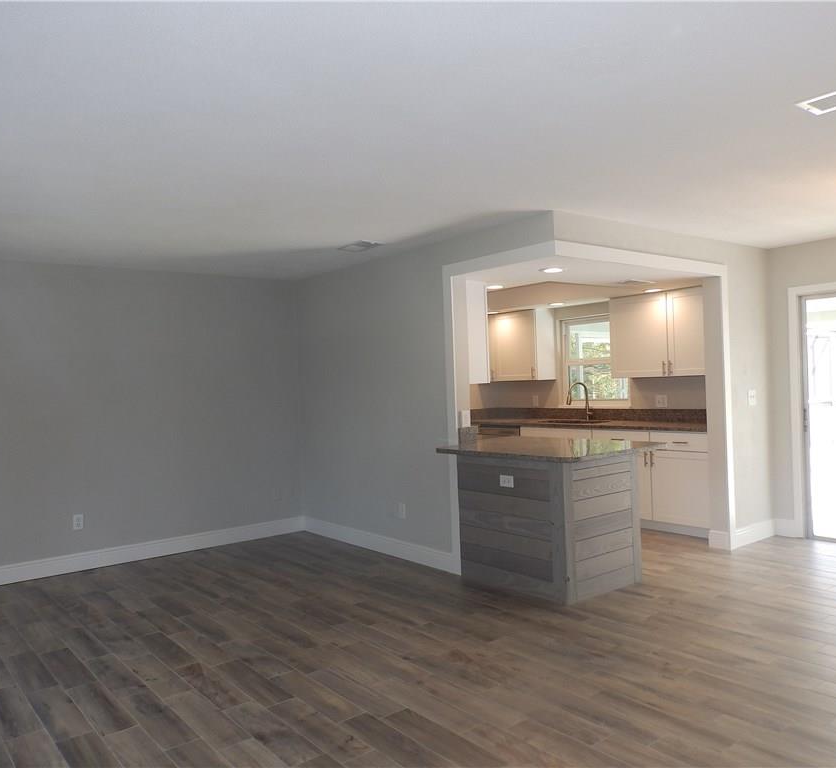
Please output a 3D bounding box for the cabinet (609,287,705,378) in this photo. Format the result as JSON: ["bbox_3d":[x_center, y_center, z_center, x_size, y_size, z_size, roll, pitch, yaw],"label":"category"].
[{"bbox_3d":[2.453,-0.466,6.193,0.321,0.789,1.155,-2,0,-41],"label":"cabinet"}]

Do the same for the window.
[{"bbox_3d":[1.930,-0.263,7.097,0.100,0.964,0.792,-2,0,-41],"label":"window"}]

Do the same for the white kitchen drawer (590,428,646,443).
[{"bbox_3d":[2.004,0.499,6.025,0.445,0.153,0.608,-2,0,-37],"label":"white kitchen drawer"}]

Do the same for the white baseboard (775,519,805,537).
[{"bbox_3d":[3.154,1.233,5.521,0.020,0.139,0.208,-2,0,-41],"label":"white baseboard"}]

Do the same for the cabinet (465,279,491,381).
[{"bbox_3d":[0.259,-0.383,5.139,0.326,0.780,0.494,-2,0,-37],"label":"cabinet"}]

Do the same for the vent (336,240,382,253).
[{"bbox_3d":[-0.438,-1.034,4.926,0.190,0.020,0.334,-2,0,-41],"label":"vent"}]

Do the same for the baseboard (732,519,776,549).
[{"bbox_3d":[2.727,1.211,5.272,0.677,0.138,0.018,-2,0,-37],"label":"baseboard"}]

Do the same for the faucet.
[{"bbox_3d":[1.725,0.188,6.979,0.240,0.413,0.105,-2,0,-41],"label":"faucet"}]

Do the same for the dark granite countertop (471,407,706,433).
[{"bbox_3d":[1.680,0.360,6.869,0.633,0.162,3.226,-2,0,-41],"label":"dark granite countertop"}]

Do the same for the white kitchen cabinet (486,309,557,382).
[{"bbox_3d":[1.171,-0.420,7.445,0.326,0.780,0.741,-2,0,-37],"label":"white kitchen cabinet"}]

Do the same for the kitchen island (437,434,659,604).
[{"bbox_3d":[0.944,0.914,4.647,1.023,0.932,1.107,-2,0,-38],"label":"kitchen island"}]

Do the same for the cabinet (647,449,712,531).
[{"bbox_3d":[2.410,0.864,5.593,0.543,0.617,0.548,-2,0,-37],"label":"cabinet"}]

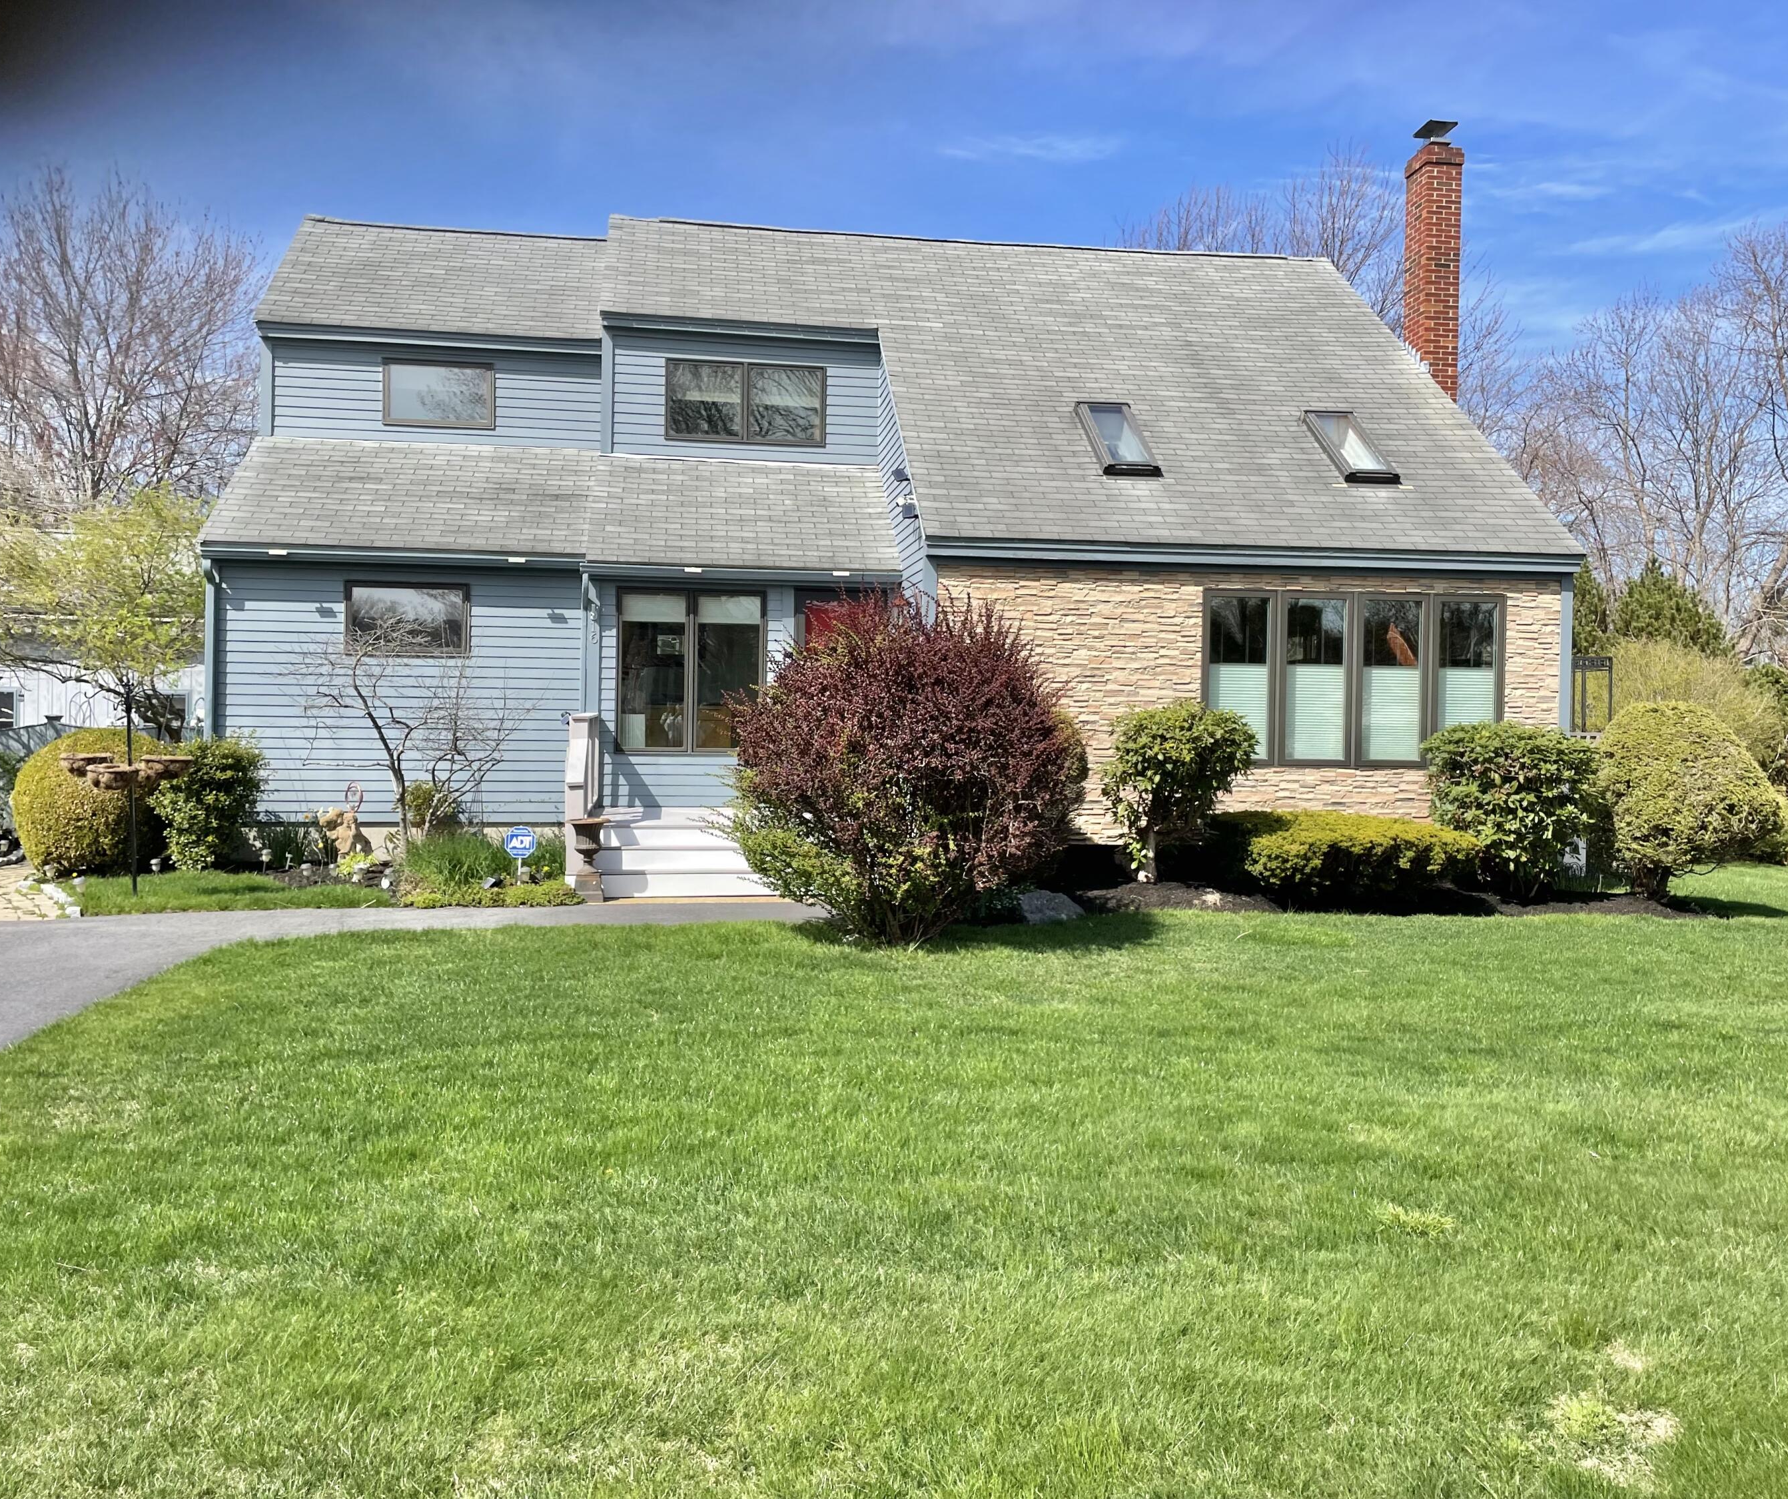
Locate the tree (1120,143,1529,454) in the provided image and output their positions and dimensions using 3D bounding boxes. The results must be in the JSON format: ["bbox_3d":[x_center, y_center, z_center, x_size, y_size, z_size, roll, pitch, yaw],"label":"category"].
[{"bbox_3d":[9.263,-5.932,32.204,8.600,14.035,8.000,0,1,-9],"label":"tree"}]

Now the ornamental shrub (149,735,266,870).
[{"bbox_3d":[-6.210,0.485,13.600,0.981,1.237,0.932,1,1,-8],"label":"ornamental shrub"}]

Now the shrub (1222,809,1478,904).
[{"bbox_3d":[3.904,0.880,12.779,2.100,0.738,1.150,0,1,-9],"label":"shrub"}]

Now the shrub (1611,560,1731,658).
[{"bbox_3d":[12.136,-0.863,23.500,2.126,4.263,2.126,1,1,-8],"label":"shrub"}]

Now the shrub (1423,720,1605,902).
[{"bbox_3d":[5.418,0.540,13.150,1.535,1.586,1.304,1,1,-8],"label":"shrub"}]

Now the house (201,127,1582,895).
[{"bbox_3d":[-0.645,-2.828,17.376,12.807,7.914,9.797,0,1,-9],"label":"house"}]

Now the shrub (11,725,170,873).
[{"bbox_3d":[-7.121,0.458,13.350,1.260,1.319,1.260,1,1,-8],"label":"shrub"}]

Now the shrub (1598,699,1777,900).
[{"bbox_3d":[7.021,0.421,13.257,1.650,1.709,1.550,0,1,-9],"label":"shrub"}]

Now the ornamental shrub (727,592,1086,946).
[{"bbox_3d":[0.088,0.089,10.393,2.400,2.366,2.200,0,1,-9],"label":"ornamental shrub"}]

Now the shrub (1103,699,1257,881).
[{"bbox_3d":[2.474,0.358,13.000,1.334,1.595,1.201,1,1,-8],"label":"shrub"}]

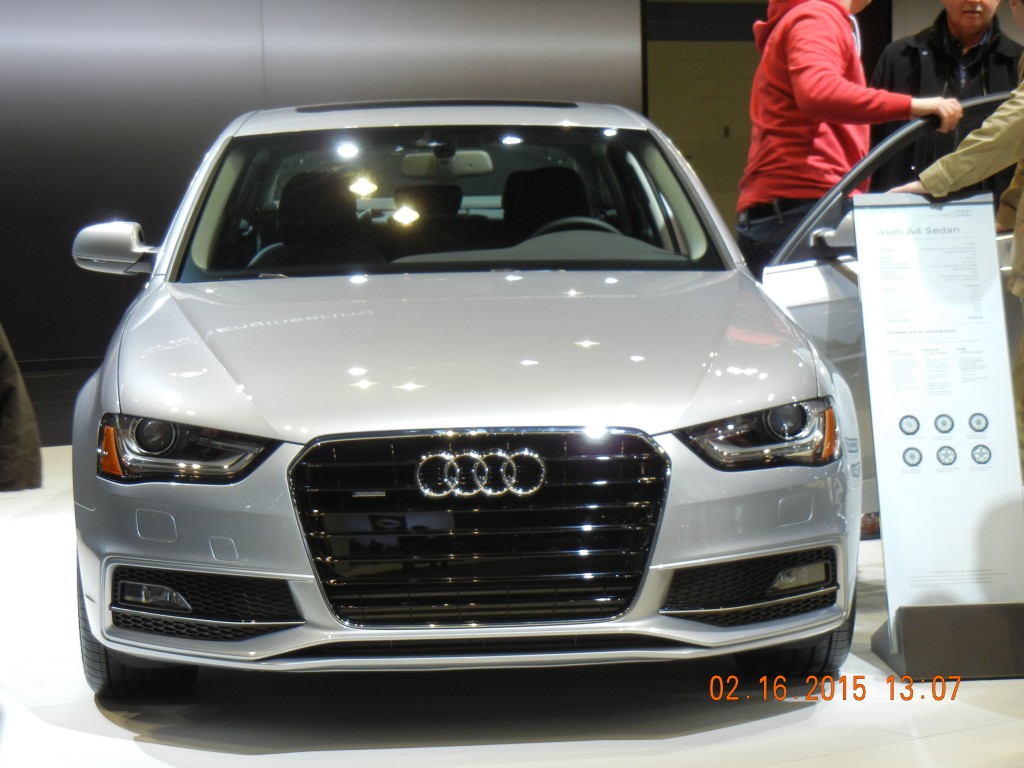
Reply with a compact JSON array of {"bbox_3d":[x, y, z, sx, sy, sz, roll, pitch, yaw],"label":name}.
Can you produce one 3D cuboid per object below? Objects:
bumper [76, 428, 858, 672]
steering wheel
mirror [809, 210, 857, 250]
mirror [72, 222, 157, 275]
[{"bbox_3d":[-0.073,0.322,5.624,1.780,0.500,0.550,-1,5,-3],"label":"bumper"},{"bbox_3d":[0.179,-0.294,7.304,0.370,0.370,0.110,-1,28,-3],"label":"steering wheel"},{"bbox_3d":[0.917,-0.389,6.905,0.140,0.145,0.235,-5,6,-40],"label":"mirror"},{"bbox_3d":[-1.048,-0.357,6.946,0.235,0.140,0.140,-1,5,-3],"label":"mirror"}]

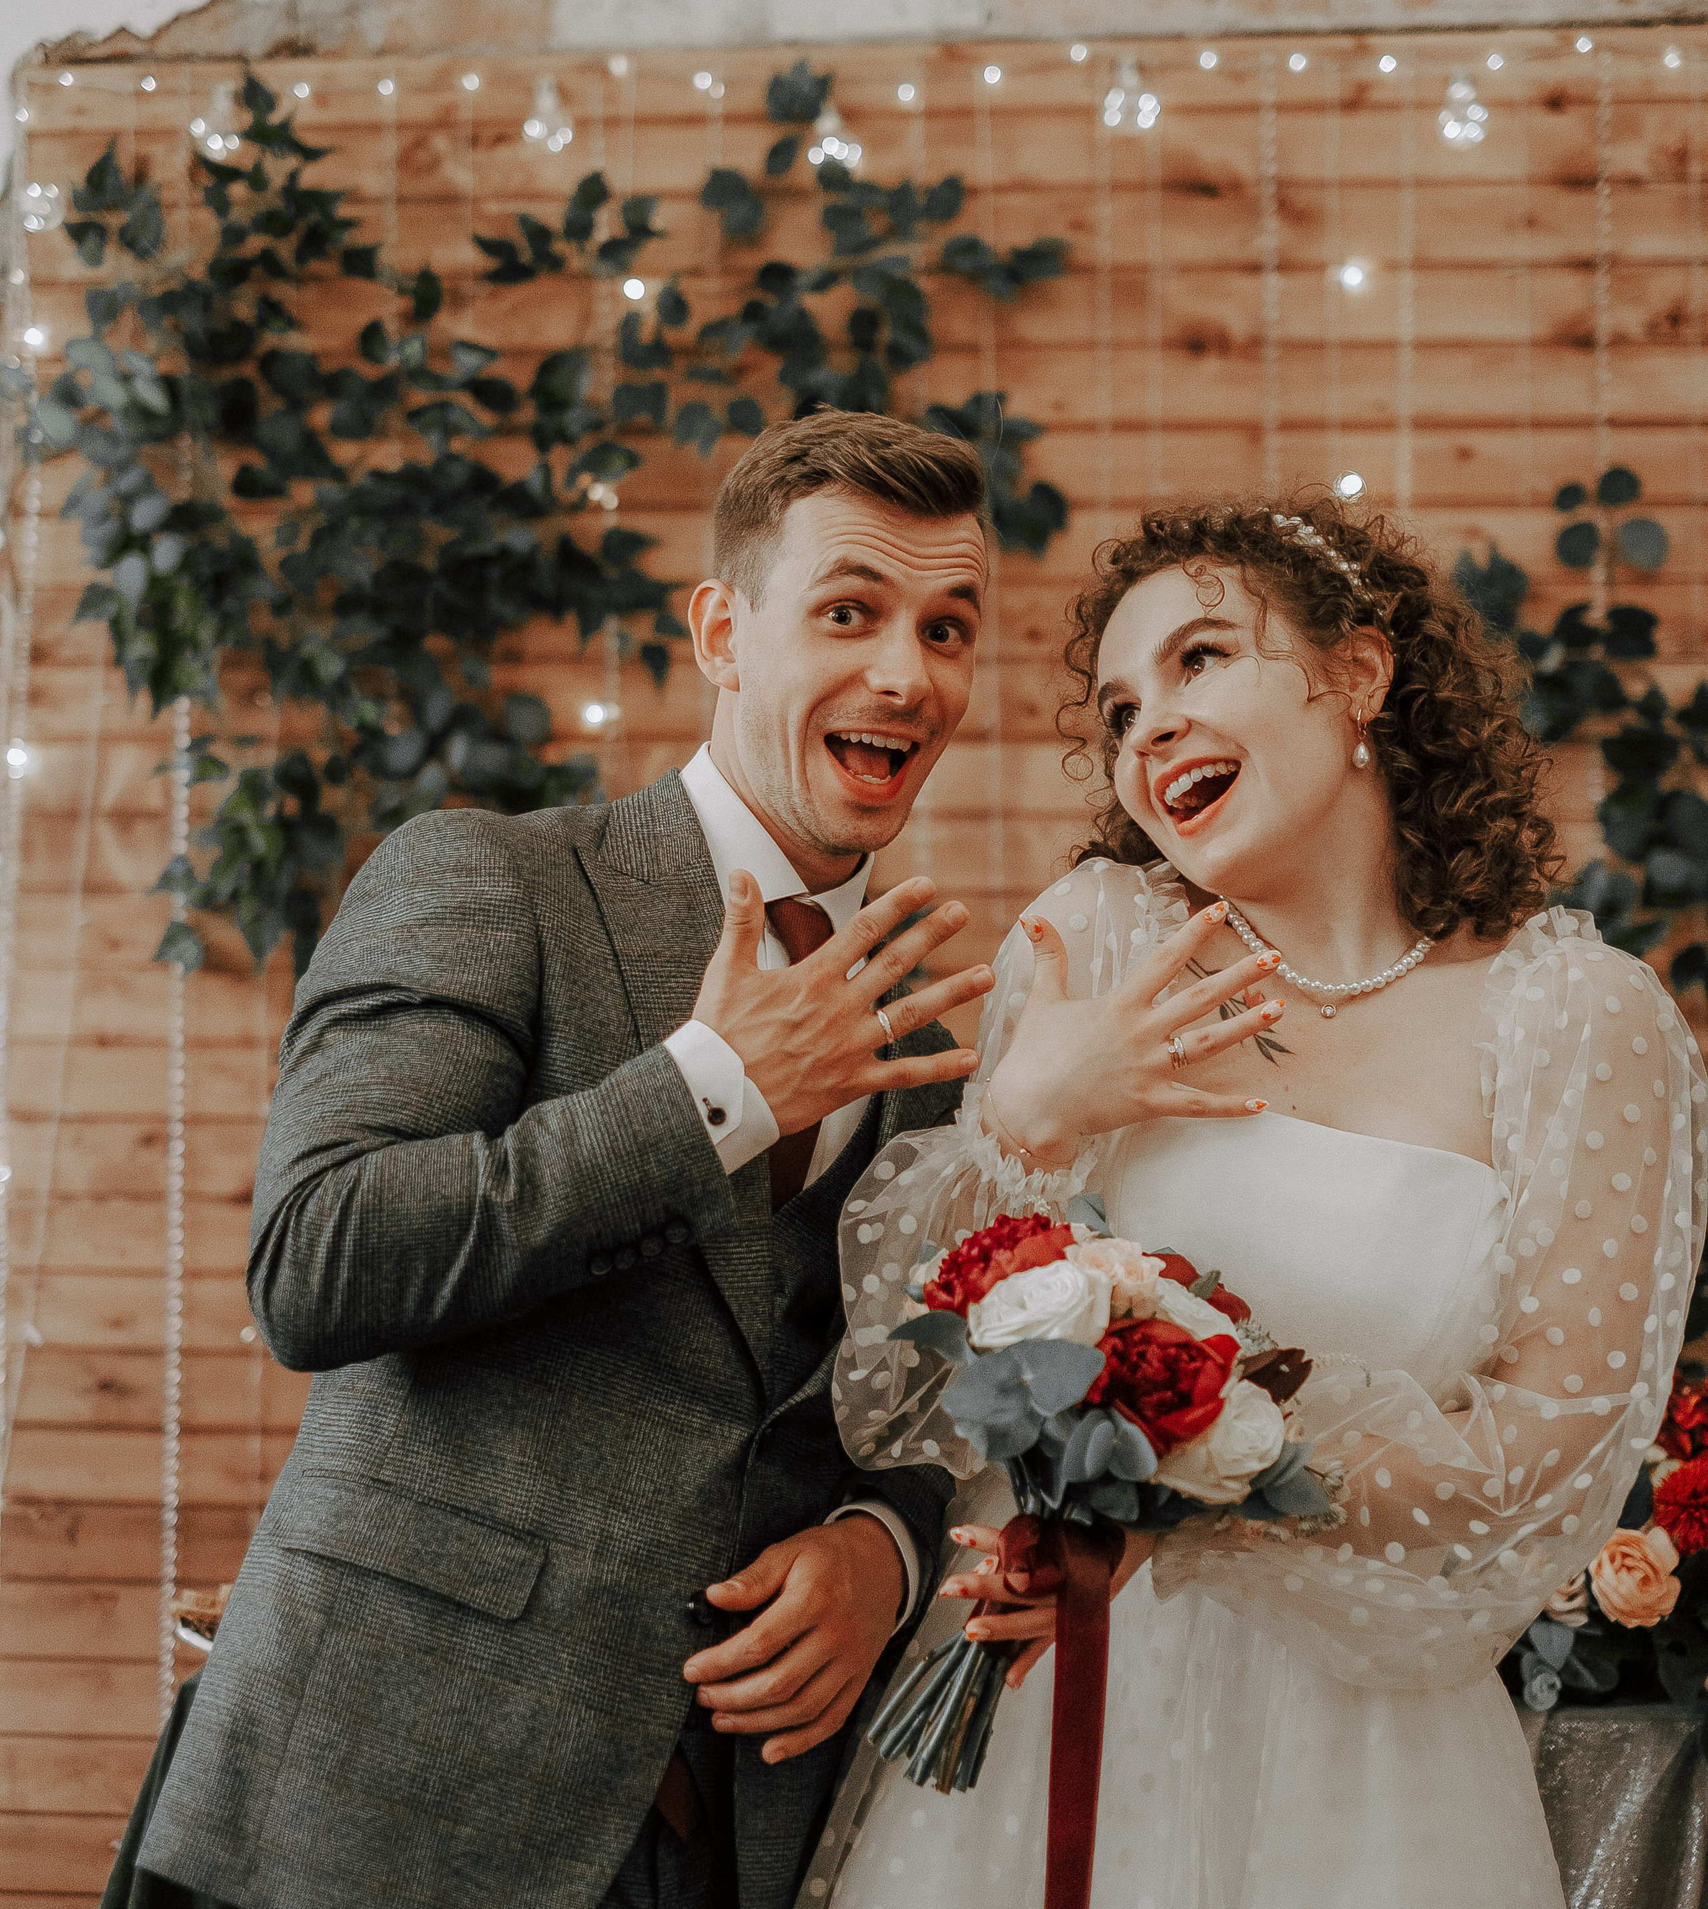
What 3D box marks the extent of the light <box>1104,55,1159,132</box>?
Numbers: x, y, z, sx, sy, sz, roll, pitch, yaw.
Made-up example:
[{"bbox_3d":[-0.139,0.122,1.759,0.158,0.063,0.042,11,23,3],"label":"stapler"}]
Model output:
[{"bbox_3d":[0.323,-0.997,4.380,0.060,0.088,0.060,0,-2,9],"label":"light"}]

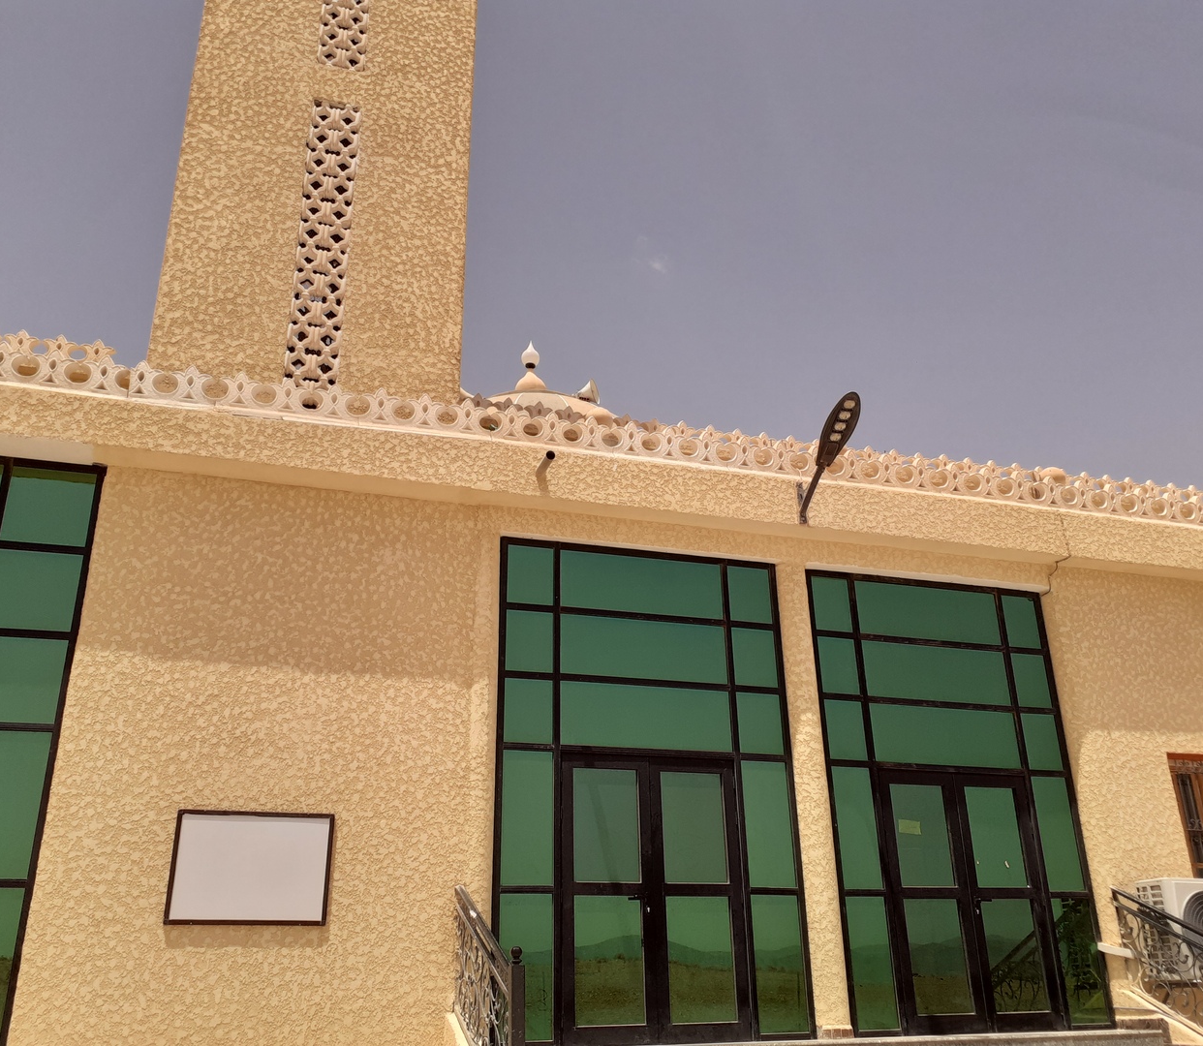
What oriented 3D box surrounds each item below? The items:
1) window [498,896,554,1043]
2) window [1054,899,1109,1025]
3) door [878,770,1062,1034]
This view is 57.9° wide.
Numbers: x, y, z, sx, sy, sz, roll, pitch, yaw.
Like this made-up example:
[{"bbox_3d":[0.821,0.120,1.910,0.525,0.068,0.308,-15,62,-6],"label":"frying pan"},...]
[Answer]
[{"bbox_3d":[-0.525,3.109,7.635,0.393,0.963,0.050,6,-24,-17],"label":"window"},{"bbox_3d":[4.165,3.804,9.452,0.404,1.009,0.050,6,-24,-16],"label":"window"},{"bbox_3d":[3.178,3.219,9.368,1.551,2.125,0.080,6,-24,-16],"label":"door"}]

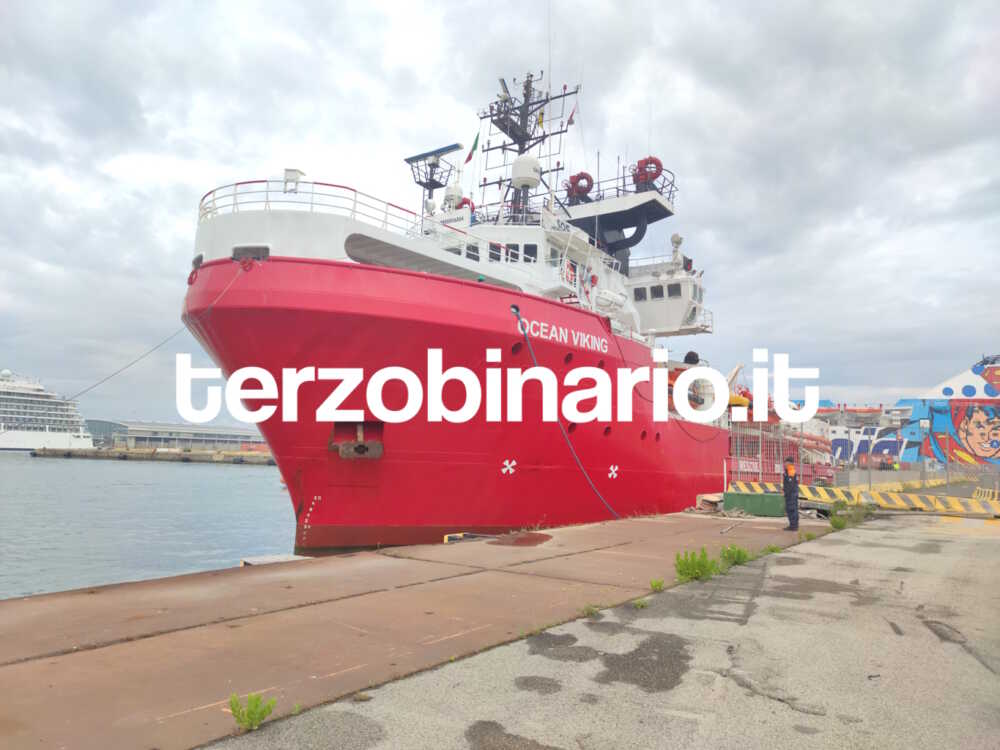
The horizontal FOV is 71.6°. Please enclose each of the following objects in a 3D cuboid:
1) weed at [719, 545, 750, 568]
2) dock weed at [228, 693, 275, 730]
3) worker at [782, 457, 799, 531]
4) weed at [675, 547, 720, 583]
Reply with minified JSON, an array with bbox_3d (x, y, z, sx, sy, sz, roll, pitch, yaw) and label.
[{"bbox_3d":[3.843,2.941,11.323,0.400,0.300,0.460,-4,-8,38],"label":"weed"},{"bbox_3d":[-1.580,2.149,4.441,0.220,0.190,0.250,-4,-8,38],"label":"dock weed"},{"bbox_3d":[7.147,2.904,17.060,0.360,1.740,0.480,-4,-8,37],"label":"worker"},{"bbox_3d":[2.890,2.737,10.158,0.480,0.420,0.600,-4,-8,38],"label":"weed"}]

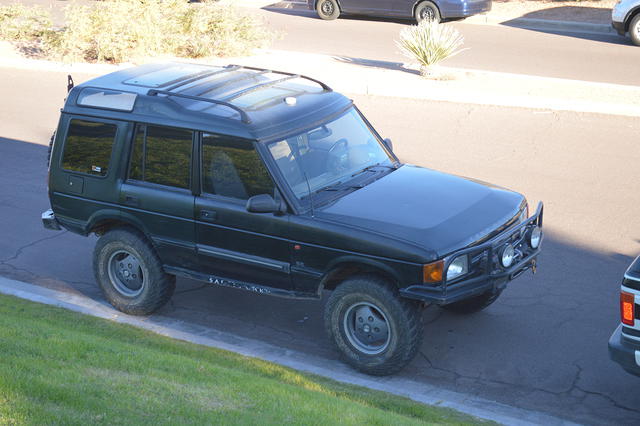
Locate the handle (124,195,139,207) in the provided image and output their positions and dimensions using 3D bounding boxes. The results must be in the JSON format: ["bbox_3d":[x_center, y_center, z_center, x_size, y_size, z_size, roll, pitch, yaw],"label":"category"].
[{"bbox_3d":[-1.651,-0.110,10.749,0.155,0.075,0.040,10,22,32],"label":"handle"}]

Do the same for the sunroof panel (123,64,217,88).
[{"bbox_3d":[-1.379,-1.258,11.262,0.470,0.050,0.860,10,21,32],"label":"sunroof panel"}]

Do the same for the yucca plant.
[{"bbox_3d":[1.945,-2.944,21.849,1.200,1.020,1.200,-1,18,0],"label":"yucca plant"}]

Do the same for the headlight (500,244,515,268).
[{"bbox_3d":[1.436,0.333,9.566,0.100,0.190,0.185,10,22,32],"label":"headlight"}]

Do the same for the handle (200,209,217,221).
[{"bbox_3d":[-0.926,0.017,10.274,0.155,0.072,0.035,10,21,32],"label":"handle"}]

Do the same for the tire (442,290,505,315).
[{"bbox_3d":[1.235,0.481,10.998,0.825,0.825,0.265,10,22,32],"label":"tire"}]

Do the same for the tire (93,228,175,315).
[{"bbox_3d":[-1.686,0.514,11.189,0.825,0.825,0.265,10,22,32],"label":"tire"}]

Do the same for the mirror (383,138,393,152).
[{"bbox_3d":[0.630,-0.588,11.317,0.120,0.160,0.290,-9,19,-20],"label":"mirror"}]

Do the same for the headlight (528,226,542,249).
[{"bbox_3d":[1.711,0.192,9.965,0.100,0.190,0.185,10,22,32],"label":"headlight"}]

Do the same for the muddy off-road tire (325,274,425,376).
[{"bbox_3d":[0.431,0.896,9.804,0.790,0.790,0.270,10,21,32],"label":"muddy off-road tire"}]

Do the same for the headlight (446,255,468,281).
[{"bbox_3d":[1.031,0.424,9.364,0.110,0.150,0.250,14,24,40],"label":"headlight"}]

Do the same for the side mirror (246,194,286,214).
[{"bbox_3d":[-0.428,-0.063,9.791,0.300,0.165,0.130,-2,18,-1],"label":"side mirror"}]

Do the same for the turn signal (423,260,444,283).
[{"bbox_3d":[0.866,0.450,9.268,0.125,0.155,0.125,12,23,37],"label":"turn signal"}]

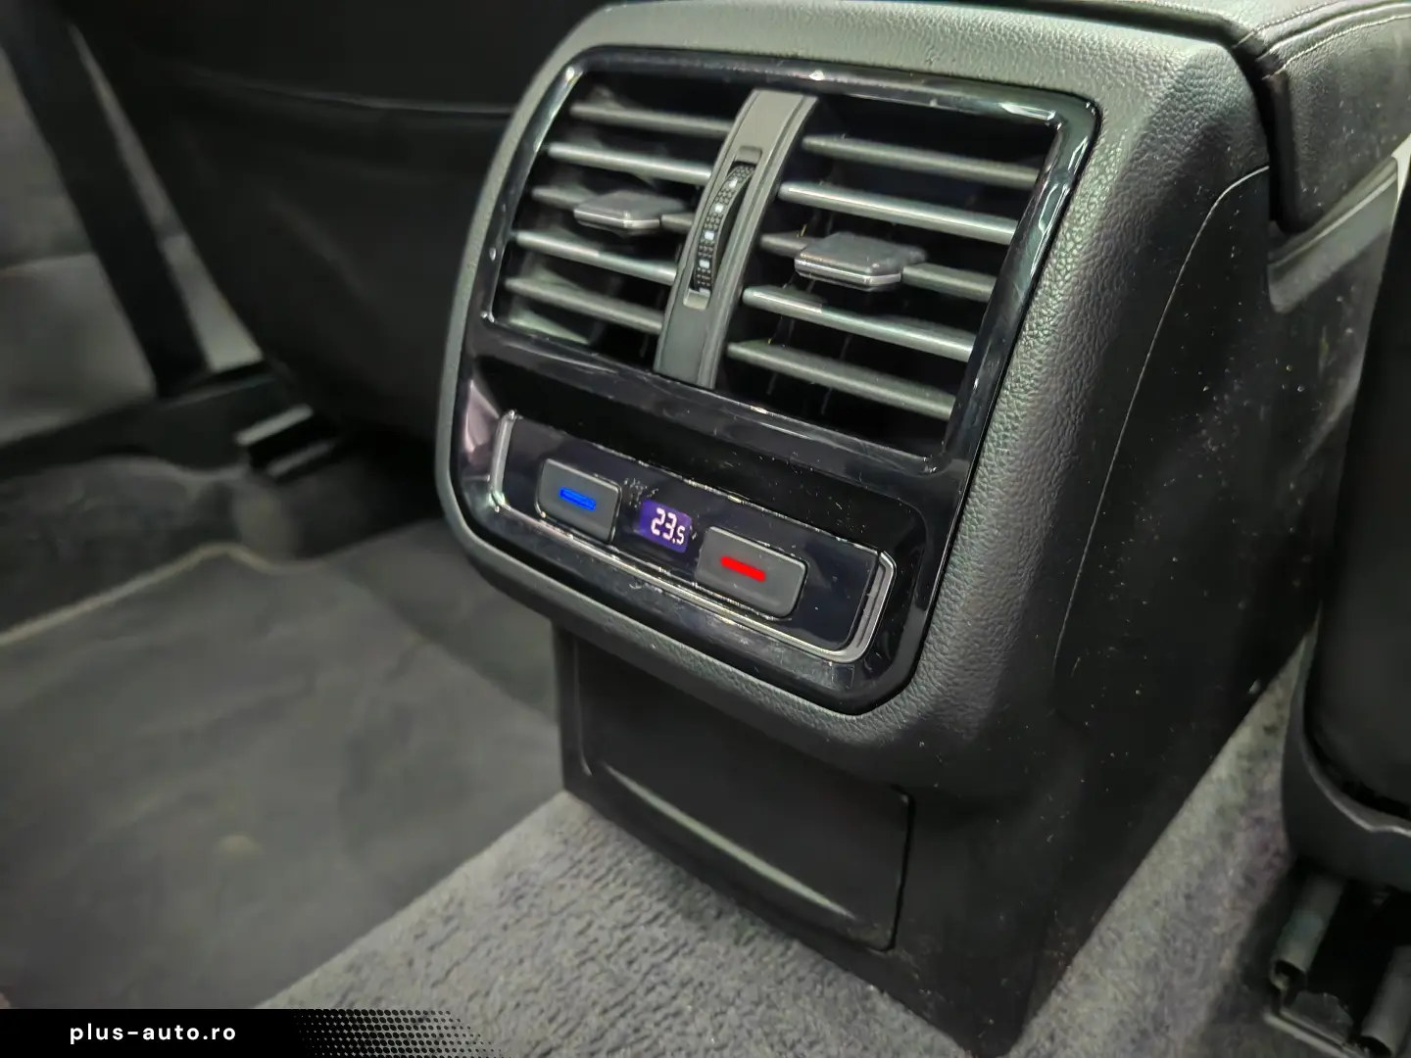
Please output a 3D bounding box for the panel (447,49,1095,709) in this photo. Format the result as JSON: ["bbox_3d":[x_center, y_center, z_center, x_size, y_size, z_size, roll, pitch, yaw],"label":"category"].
[{"bbox_3d":[0.003,-0.047,0.290,0.165,0.151,0.028,22,10,32],"label":"panel"}]

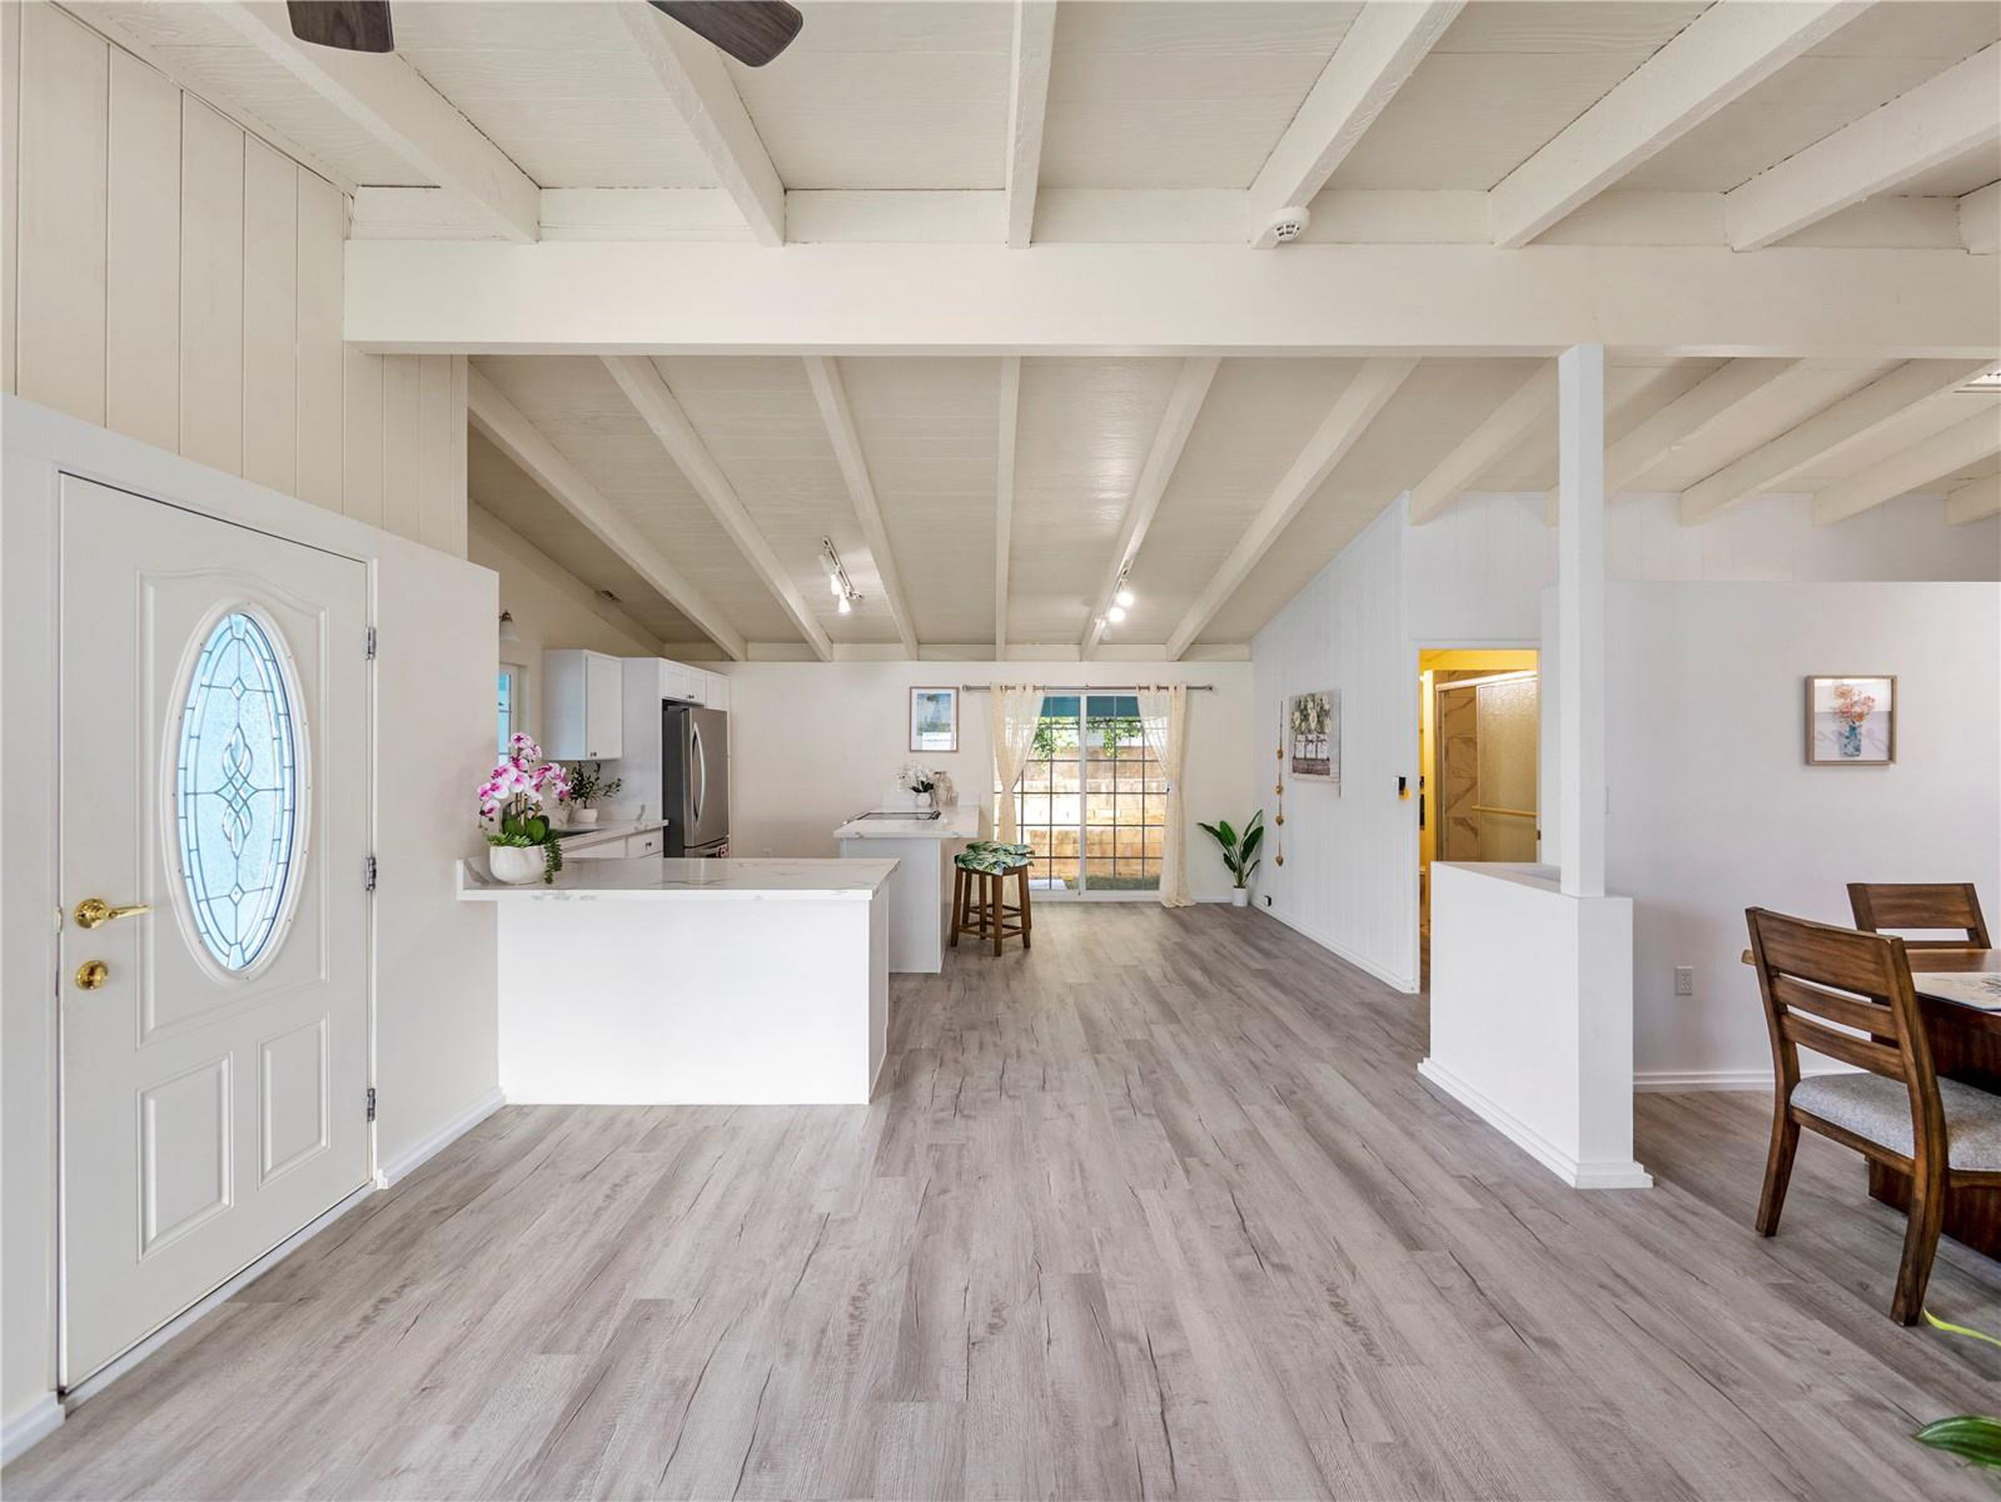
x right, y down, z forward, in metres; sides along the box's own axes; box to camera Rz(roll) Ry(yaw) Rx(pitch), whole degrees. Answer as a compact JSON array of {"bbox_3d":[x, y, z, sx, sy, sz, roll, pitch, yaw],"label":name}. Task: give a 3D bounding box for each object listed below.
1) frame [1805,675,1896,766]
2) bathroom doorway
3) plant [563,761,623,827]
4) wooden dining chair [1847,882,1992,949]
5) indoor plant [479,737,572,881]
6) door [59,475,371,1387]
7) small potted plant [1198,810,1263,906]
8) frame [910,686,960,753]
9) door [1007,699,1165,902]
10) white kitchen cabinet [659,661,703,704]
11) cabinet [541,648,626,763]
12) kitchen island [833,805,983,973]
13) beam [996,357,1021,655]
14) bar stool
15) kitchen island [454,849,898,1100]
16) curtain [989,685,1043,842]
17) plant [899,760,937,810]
[{"bbox_3d":[3.648,-0.127,3.464,0.376,0.384,0.030,0,0,-1],"label":"frame"},{"bbox_3d":[2.820,0.410,4.780,0.720,2.050,0.130,0,0,-1],"label":"bathroom doorway"},{"bbox_3d":[-2.920,0.300,5.820,0.370,0.450,0.350,0,0,-1],"label":"plant"},{"bbox_3d":[3.265,0.955,2.620,0.470,0.970,0.570,0,0,-1],"label":"wooden dining chair"},{"bbox_3d":[-1.970,0.238,3.353,0.371,0.619,0.313,0,0,0],"label":"indoor plant"},{"bbox_3d":[-2.111,0.404,2.247,0.051,2.045,0.889,0,0,0],"label":"door"},{"bbox_3d":[2.095,0.985,7.380,0.570,0.880,0.480,0,0,-1],"label":"small potted plant"},{"bbox_3d":[-0.631,-0.308,7.767,0.467,0.646,0.030,0,0,0],"label":"frame"},{"bbox_3d":[0.798,0.438,7.807,1.757,2.010,0.111,0,0,0],"label":"door"},{"bbox_3d":[-2.835,-0.535,6.490,0.600,0.305,0.905,0,0,-1],"label":"white kitchen cabinet"},{"bbox_3d":[-3.050,-0.320,5.949,0.313,0.773,0.555,0,0,0],"label":"cabinet"},{"bbox_3d":[-0.620,0.982,6.385,0.920,0.915,2.470,0,0,-1],"label":"kitchen island"},{"bbox_3d":[0.015,-1.330,5.270,0.090,0.165,4.750,0,-10,-1],"label":"beam"},{"bbox_3d":[-0.066,1.111,6.020,0.465,0.697,0.374,0,0,41],"label":"bar stool"},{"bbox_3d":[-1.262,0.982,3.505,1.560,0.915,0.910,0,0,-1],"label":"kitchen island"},{"bbox_3d":[0.145,0.410,7.500,0.520,2.050,0.120,0,0,-1],"label":"curtain"},{"bbox_3d":[-0.747,0.306,7.353,0.333,0.465,0.273,0,0,0],"label":"plant"}]

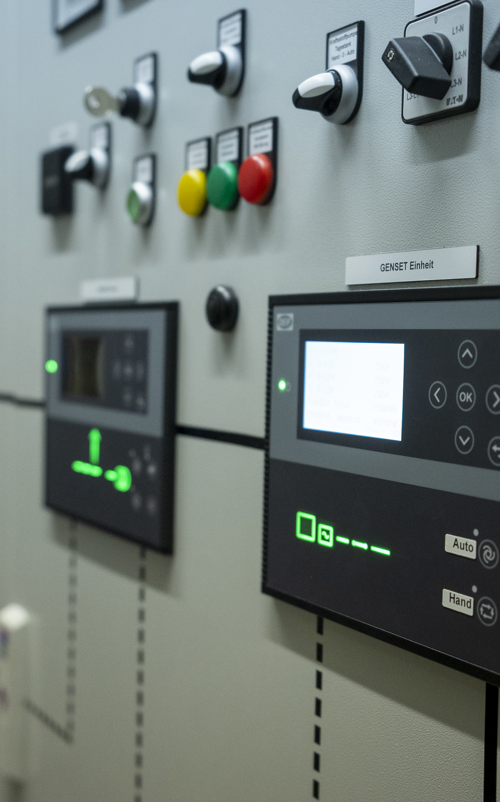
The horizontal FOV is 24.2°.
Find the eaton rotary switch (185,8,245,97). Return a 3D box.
[{"bbox_3d":[-0.023,-0.213,0.718,0.029,0.051,0.030,-1,4,-30],"label":"eaton rotary switch"}]

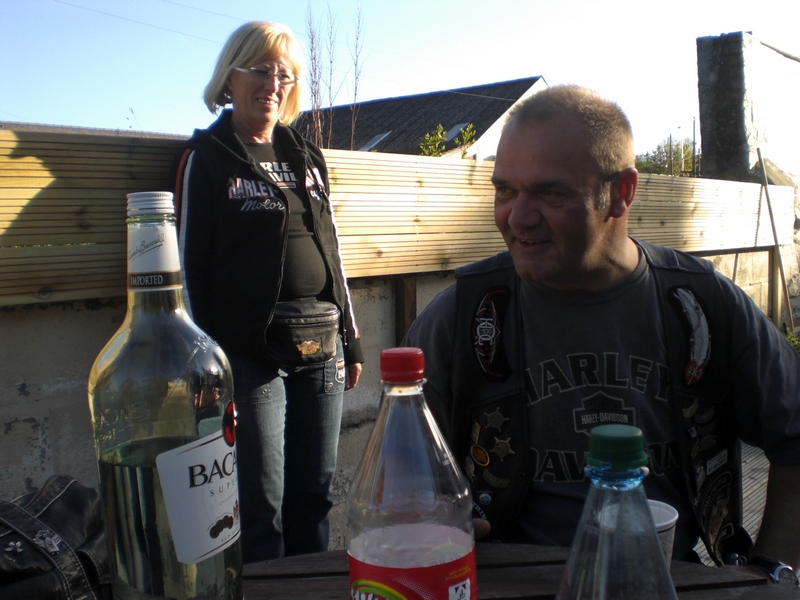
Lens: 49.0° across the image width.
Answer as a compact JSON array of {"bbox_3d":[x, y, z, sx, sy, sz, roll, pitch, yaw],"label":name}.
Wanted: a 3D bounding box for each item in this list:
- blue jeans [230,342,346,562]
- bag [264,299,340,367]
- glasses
[{"bbox_3d":[-0.300,0.485,2.270,0.330,0.900,0.240,-5,6,-25],"label":"blue jeans"},{"bbox_3d":[-0.229,0.080,2.090,0.192,0.145,0.085,-5,6,-25],"label":"bag"},{"bbox_3d":[-0.348,-0.553,2.190,0.136,0.040,0.140,0,16,-37],"label":"glasses"}]

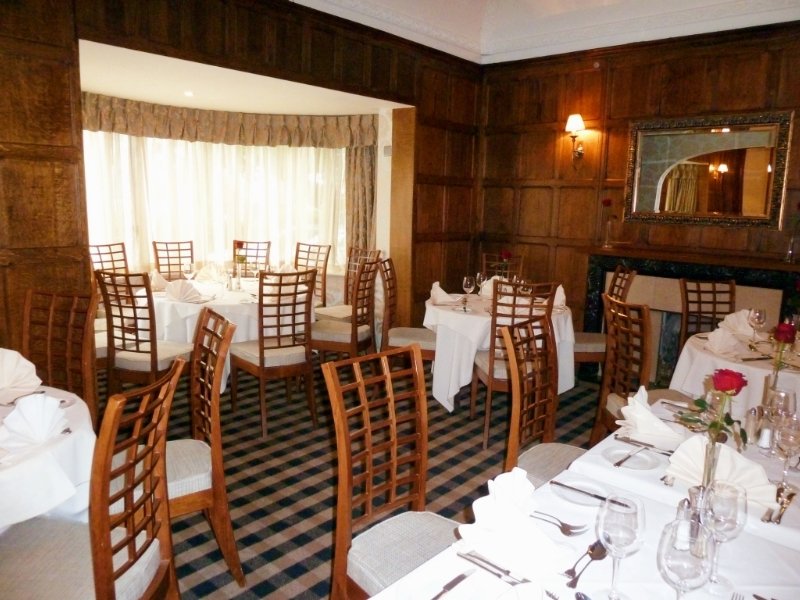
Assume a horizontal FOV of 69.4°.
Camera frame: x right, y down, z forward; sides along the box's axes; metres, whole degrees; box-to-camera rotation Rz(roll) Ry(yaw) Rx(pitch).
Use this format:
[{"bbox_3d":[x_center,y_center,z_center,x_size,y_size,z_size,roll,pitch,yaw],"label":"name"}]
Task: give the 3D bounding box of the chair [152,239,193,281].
[{"bbox_3d":[-2.021,-0.008,5.313,0.420,1.020,0.540,-4,11,-29],"label":"chair"}]

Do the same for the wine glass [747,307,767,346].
[{"bbox_3d":[1.867,0.139,3.011,0.085,0.195,0.085,1,10,0],"label":"wine glass"}]

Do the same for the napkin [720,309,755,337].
[{"bbox_3d":[1.867,0.136,3.252,0.220,0.130,0.140,3,10,8],"label":"napkin"}]

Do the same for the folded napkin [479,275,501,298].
[{"bbox_3d":[0.707,-0.086,4.312,0.220,0.130,0.140,2,10,4],"label":"folded napkin"}]

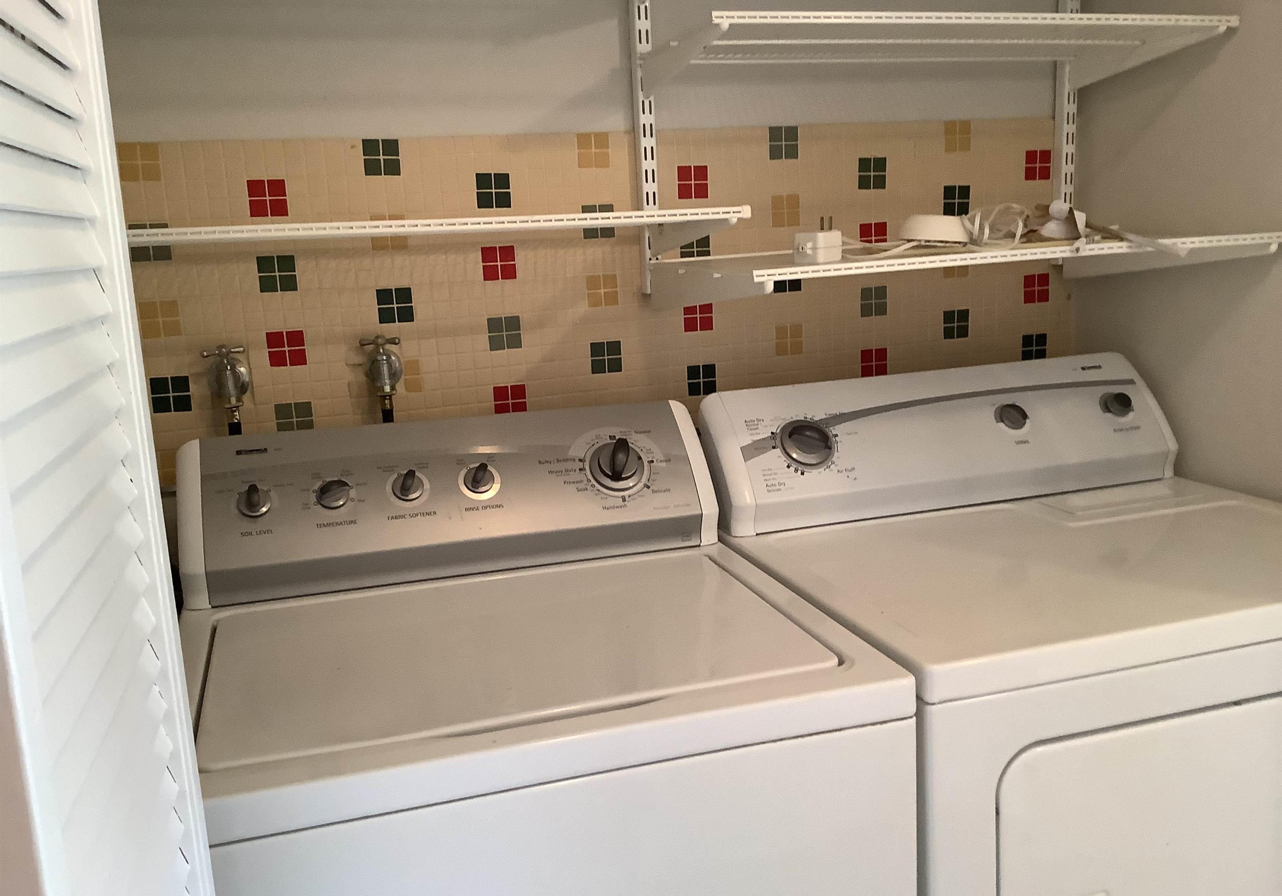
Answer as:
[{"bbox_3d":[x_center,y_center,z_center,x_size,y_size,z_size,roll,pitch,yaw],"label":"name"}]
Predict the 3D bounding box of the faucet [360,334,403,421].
[{"bbox_3d":[-0.356,-0.099,1.592,0.057,0.117,0.065,-7,12,-17],"label":"faucet"}]

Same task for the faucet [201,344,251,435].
[{"bbox_3d":[-0.550,-0.080,1.530,0.057,0.117,0.065,-7,12,-17],"label":"faucet"}]

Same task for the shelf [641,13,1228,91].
[{"bbox_3d":[0.406,-0.549,1.615,0.778,0.062,0.316,-7,12,-17],"label":"shelf"}]

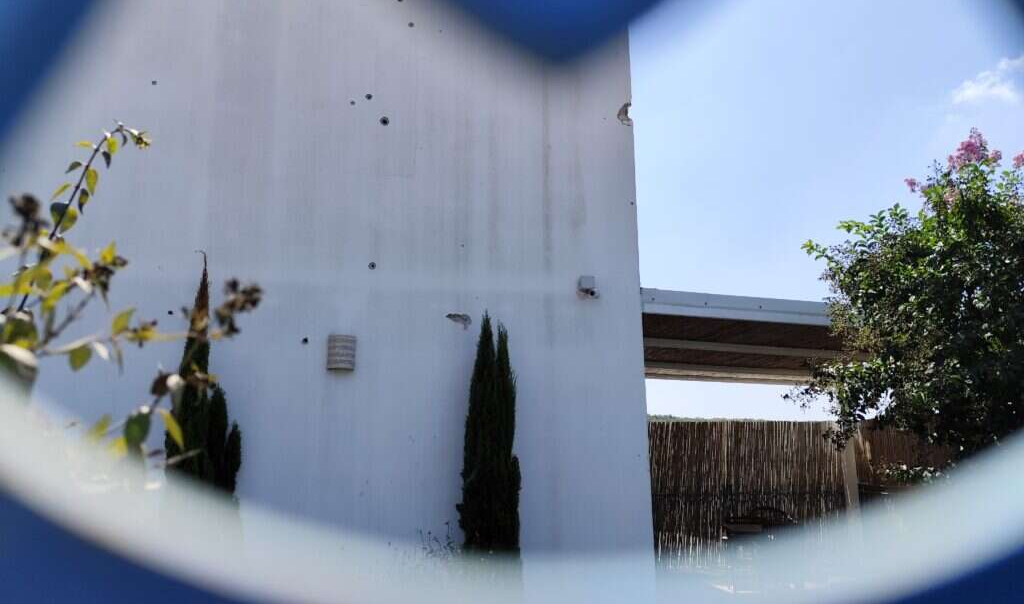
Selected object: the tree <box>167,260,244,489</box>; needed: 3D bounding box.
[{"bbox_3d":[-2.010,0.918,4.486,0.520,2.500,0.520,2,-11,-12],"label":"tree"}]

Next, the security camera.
[{"bbox_3d":[0.639,-0.119,5.655,0.147,0.168,0.140,2,-11,-12],"label":"security camera"}]

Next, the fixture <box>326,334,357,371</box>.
[{"bbox_3d":[-1.287,0.386,5.157,0.199,0.263,0.110,2,-11,-12],"label":"fixture"}]

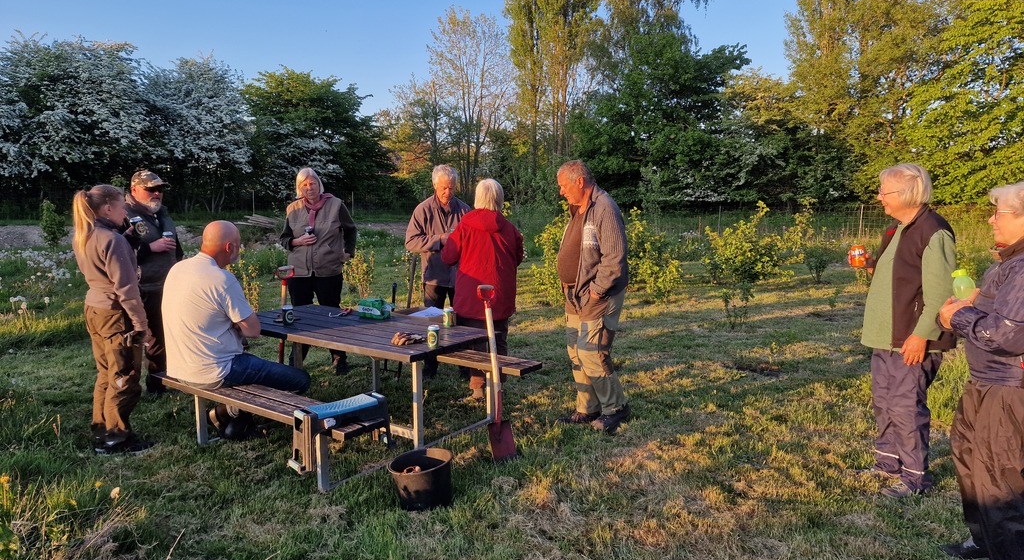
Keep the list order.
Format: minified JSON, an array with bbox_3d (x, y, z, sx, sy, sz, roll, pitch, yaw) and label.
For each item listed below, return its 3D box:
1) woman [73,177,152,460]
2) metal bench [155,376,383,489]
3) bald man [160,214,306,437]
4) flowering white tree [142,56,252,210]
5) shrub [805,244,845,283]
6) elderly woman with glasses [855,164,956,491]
[{"bbox_3d":[-2.450,0.248,4.178,0.420,1.620,0.460,-4,8,-30],"label":"woman"},{"bbox_3d":[-1.512,0.885,4.022,1.936,0.426,0.265,5,9,36],"label":"metal bench"},{"bbox_3d":[-1.670,0.350,4.290,0.620,1.380,0.740,6,9,43],"label":"bald man"},{"bbox_3d":[-15.915,-7.207,34.331,5.400,7.773,5.200,-1,8,0],"label":"flowering white tree"},{"bbox_3d":[5.661,-0.255,12.339,0.620,0.700,0.600,0,7,0],"label":"shrub"},{"bbox_3d":[2.090,0.261,3.595,0.460,1.710,0.500,2,7,17],"label":"elderly woman with glasses"}]

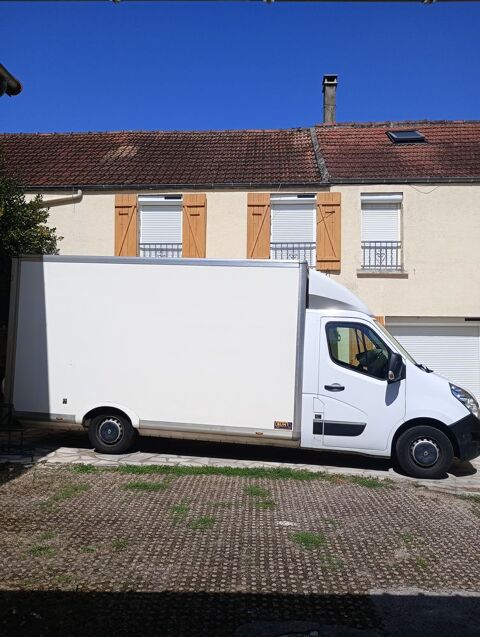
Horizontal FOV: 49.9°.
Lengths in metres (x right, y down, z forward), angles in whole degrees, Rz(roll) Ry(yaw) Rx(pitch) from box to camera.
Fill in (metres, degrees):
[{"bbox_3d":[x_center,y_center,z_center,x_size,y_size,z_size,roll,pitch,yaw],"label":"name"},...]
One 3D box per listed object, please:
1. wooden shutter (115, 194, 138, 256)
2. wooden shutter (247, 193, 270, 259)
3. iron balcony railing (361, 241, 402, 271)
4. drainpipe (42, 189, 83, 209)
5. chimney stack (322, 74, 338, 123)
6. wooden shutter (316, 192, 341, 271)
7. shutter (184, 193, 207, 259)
[{"bbox_3d":[-2.509,-1.900,11.359,0.499,1.673,0.045,0,-1,4],"label":"wooden shutter"},{"bbox_3d":[0.402,-1.879,11.170,0.487,1.673,0.045,0,-1,4],"label":"wooden shutter"},{"bbox_3d":[3.041,-1.343,11.056,0.865,0.623,0.050,0,-1,4],"label":"iron balcony railing"},{"bbox_3d":[-3.935,-2.650,11.420,0.941,0.434,0.150,0,-1,4],"label":"drainpipe"},{"bbox_3d":[2.576,-6.140,14.681,0.420,1.450,0.420,0,-1,4],"label":"chimney stack"},{"bbox_3d":[1.906,-1.864,11.072,0.512,1.673,0.045,0,-1,4],"label":"wooden shutter"},{"bbox_3d":[-1.006,-1.884,11.261,0.510,1.673,0.045,0,-1,4],"label":"shutter"}]

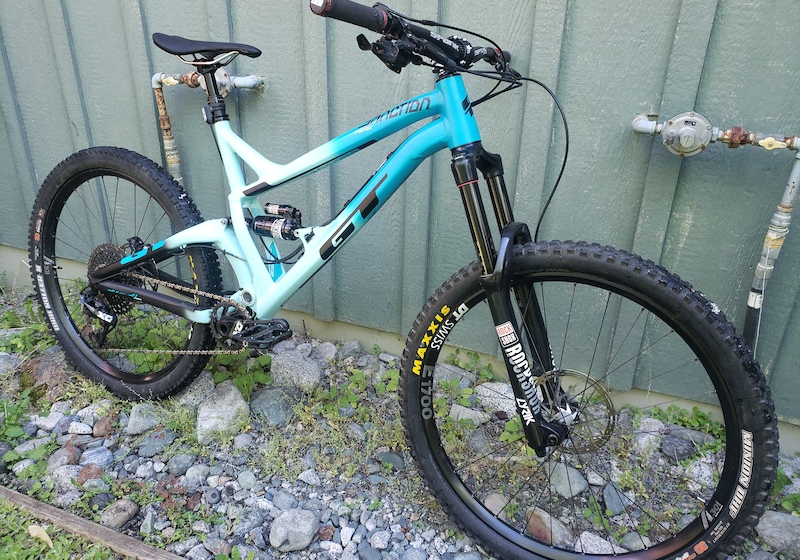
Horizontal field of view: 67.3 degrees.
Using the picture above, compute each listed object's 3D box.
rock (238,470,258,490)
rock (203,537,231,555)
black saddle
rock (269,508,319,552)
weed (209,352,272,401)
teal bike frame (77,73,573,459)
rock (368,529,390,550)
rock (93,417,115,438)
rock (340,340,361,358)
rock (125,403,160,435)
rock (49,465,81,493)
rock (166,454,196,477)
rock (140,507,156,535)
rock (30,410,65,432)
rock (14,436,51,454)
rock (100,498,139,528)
[{"bbox_3d":[-0.373,0.490,1.469,0.043,0.037,0.056,-5,25,-13],"label":"rock"},{"bbox_3d":[-0.401,0.582,1.312,0.066,0.034,0.042,12,27,23],"label":"rock"},{"bbox_3d":[-0.424,-0.507,1.348,0.277,0.067,0.140,14,19,24],"label":"black saddle"},{"bbox_3d":[-0.228,0.542,1.304,0.108,0.076,0.084,-14,29,-30],"label":"rock"},{"bbox_3d":[-0.465,0.281,1.757,0.180,0.130,0.155,-5,25,-13],"label":"weed"},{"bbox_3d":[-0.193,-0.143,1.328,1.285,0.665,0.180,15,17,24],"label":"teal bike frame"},{"bbox_3d":[-0.042,0.571,1.313,0.042,0.032,0.039,1,25,-1],"label":"rock"},{"bbox_3d":[-0.790,0.394,1.605,0.052,0.039,0.072,-3,26,-10],"label":"rock"},{"bbox_3d":[-0.155,0.217,1.878,0.062,0.053,0.063,-1,24,-5],"label":"rock"},{"bbox_3d":[-0.709,0.381,1.656,0.091,0.069,0.111,-7,26,-18],"label":"rock"},{"bbox_3d":[-0.816,0.482,1.462,0.070,0.051,0.073,-16,30,-32],"label":"rock"},{"bbox_3d":[-0.551,0.465,1.516,0.071,0.043,0.073,-6,25,-16],"label":"rock"},{"bbox_3d":[-0.572,0.546,1.367,0.036,0.046,0.062,-7,26,-18],"label":"rock"},{"bbox_3d":[-0.948,0.373,1.621,0.080,0.045,0.050,-2,25,-7],"label":"rock"},{"bbox_3d":[-0.956,0.430,1.565,0.052,0.033,0.083,14,28,24],"label":"rock"},{"bbox_3d":[-0.622,0.520,1.337,0.050,0.045,0.080,20,31,35],"label":"rock"}]

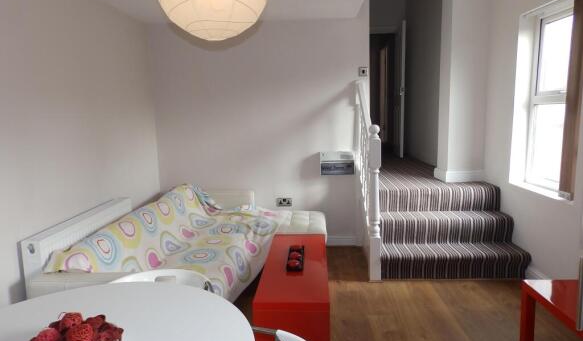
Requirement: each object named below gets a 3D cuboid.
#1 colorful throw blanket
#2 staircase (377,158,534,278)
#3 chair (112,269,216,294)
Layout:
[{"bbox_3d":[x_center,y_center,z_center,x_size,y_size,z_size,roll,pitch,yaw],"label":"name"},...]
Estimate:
[{"bbox_3d":[-0.650,0.530,2.778,1.130,0.560,1.670,-1,9,4],"label":"colorful throw blanket"},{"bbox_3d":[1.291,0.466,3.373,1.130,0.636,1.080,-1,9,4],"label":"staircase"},{"bbox_3d":[-0.483,0.781,1.260,0.470,0.770,0.500,-1,9,4],"label":"chair"}]

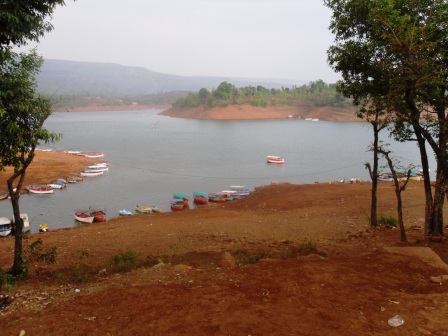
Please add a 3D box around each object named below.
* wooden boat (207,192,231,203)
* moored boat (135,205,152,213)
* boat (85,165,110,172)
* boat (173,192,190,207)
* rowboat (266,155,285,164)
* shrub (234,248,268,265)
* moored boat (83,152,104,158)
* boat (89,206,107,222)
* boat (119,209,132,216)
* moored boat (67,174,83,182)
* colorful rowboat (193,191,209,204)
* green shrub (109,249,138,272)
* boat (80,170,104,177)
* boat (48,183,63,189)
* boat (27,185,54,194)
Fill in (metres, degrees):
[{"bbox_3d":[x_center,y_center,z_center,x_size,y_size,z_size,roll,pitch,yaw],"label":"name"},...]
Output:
[{"bbox_3d":[-0.741,5.176,82.981,4.600,1.600,1.700,5,10,28],"label":"wooden boat"},{"bbox_3d":[-13.426,6.711,75.674,3.000,1.000,1.600,5,10,32],"label":"moored boat"},{"bbox_3d":[-32.444,0.150,115.414,5.600,1.700,1.800,-2,9,-12],"label":"boat"},{"bbox_3d":[-7.564,5.446,80.235,1.700,1.900,5.000,-4,10,-25],"label":"boat"},{"bbox_3d":[15.069,-2.472,132.389,5.600,2.200,1.800,5,10,30],"label":"rowboat"},{"bbox_3d":[0.702,2.350,12.000,0.820,0.400,0.600,0,9,0],"label":"shrub"},{"bbox_3d":[-40.676,-3.769,142.933,5.400,1.100,1.700,-1,9,-9],"label":"moored boat"},{"bbox_3d":[-19.540,7.097,70.115,1.650,1.900,4.700,-5,10,-32],"label":"boat"},{"bbox_3d":[-15.999,7.085,73.368,2.400,0.950,1.450,5,10,32],"label":"boat"},{"bbox_3d":[-33.207,2.618,101.302,3.800,1.100,1.500,4,9,22],"label":"moored boat"},{"bbox_3d":[-4.233,5.330,81.465,1.600,2.000,4.800,-5,10,-30],"label":"colorful rowboat"},{"bbox_3d":[-2.884,2.655,13.000,0.820,0.620,0.720,0,9,0],"label":"green shrub"},{"bbox_3d":[-32.369,1.303,111.440,5.500,1.000,1.600,-3,9,-18],"label":"boat"},{"bbox_3d":[-35.163,3.470,95.092,4.200,1.300,1.600,4,10,25],"label":"boat"},{"bbox_3d":[-36.273,4.316,89.575,4.900,1.300,1.700,2,9,13],"label":"boat"}]

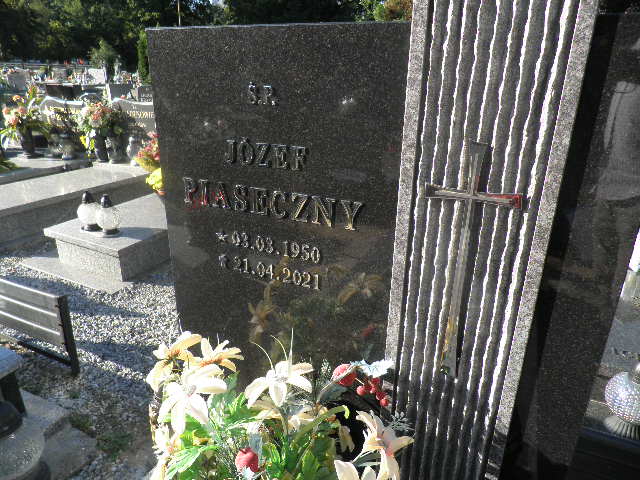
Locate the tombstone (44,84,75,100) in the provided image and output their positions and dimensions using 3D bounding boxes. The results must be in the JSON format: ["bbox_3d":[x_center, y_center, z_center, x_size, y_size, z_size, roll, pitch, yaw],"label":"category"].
[{"bbox_3d":[-4.640,-2.536,8.170,1.000,0.650,0.200,12,24,25],"label":"tombstone"}]

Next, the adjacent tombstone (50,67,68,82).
[{"bbox_3d":[-11.064,-7.008,18.923,1.150,0.750,0.250,12,24,25],"label":"adjacent tombstone"}]

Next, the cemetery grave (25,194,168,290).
[{"bbox_3d":[-1.375,-0.140,3.798,0.970,0.260,1.850,12,24,25],"label":"cemetery grave"}]

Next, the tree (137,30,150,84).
[{"bbox_3d":[-8.398,-8.640,21.333,0.900,2.610,0.900,12,24,25],"label":"tree"}]

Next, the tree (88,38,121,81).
[{"bbox_3d":[-11.149,-9.126,22.836,1.650,2.280,1.650,12,24,25],"label":"tree"}]

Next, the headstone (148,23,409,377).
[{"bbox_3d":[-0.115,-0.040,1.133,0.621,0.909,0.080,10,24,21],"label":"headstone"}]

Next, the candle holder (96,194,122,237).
[{"bbox_3d":[-1.530,-0.175,3.206,0.163,0.290,0.163,12,24,25],"label":"candle holder"}]

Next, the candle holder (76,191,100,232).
[{"bbox_3d":[-1.727,-0.220,3.307,0.163,0.290,0.163,12,24,25],"label":"candle holder"}]

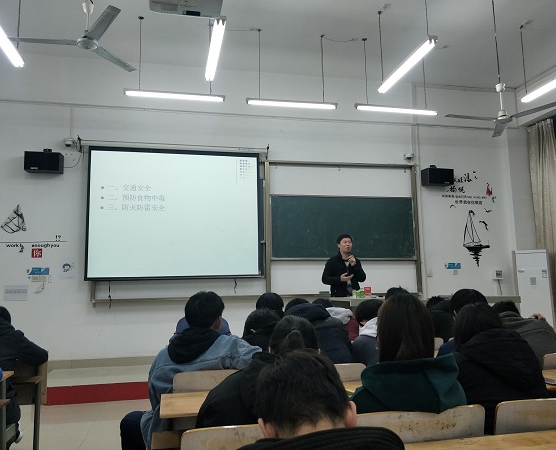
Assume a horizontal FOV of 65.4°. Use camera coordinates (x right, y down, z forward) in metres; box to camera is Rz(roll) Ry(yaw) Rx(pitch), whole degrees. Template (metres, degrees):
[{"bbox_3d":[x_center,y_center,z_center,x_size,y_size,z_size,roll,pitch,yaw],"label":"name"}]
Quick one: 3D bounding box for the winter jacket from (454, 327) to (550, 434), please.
[{"bbox_3d":[0.976,0.715,1.888,0.460,0.560,0.420,1,-8,-18],"label":"winter jacket"}]

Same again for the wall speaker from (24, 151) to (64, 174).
[{"bbox_3d":[-3.164,-0.835,5.880,0.432,0.251,0.187,1,-8,-12],"label":"wall speaker"}]

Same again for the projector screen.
[{"bbox_3d":[-1.448,-0.162,6.217,2.410,1.881,0.050,1,-8,-12],"label":"projector screen"}]

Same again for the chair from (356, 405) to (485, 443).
[{"bbox_3d":[0.383,0.988,1.494,0.460,0.800,0.470,1,-8,-13],"label":"chair"}]

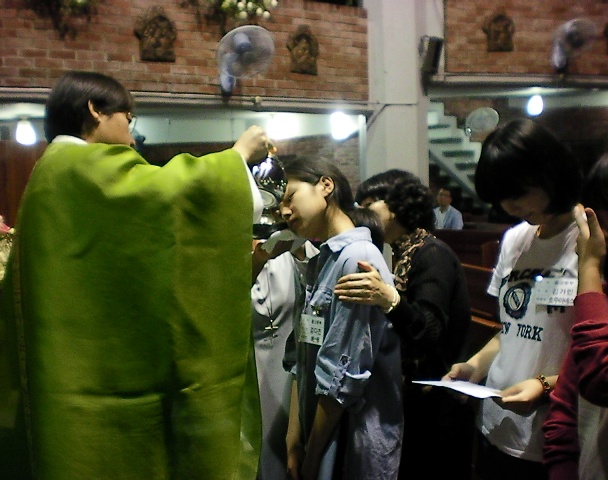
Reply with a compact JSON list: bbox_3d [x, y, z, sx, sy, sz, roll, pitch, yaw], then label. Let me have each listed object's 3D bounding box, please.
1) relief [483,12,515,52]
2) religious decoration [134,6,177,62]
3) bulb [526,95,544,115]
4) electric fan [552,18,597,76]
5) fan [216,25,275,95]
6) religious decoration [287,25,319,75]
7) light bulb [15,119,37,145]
[{"bbox_3d":[1.783,-1.925,5.933,0.325,0.405,0.075,-3,6,-13],"label":"relief"},{"bbox_3d":[-1.077,-1.494,4.694,0.325,0.405,0.075,-5,7,-33],"label":"religious decoration"},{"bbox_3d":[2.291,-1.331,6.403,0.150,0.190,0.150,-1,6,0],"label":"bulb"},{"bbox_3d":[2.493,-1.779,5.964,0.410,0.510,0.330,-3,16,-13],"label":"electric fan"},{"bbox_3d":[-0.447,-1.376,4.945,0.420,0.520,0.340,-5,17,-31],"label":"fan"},{"bbox_3d":[-0.013,-1.588,5.394,0.325,0.405,0.075,-5,7,-33],"label":"religious decoration"},{"bbox_3d":[-2.272,-0.885,5.280,0.150,0.190,0.150,-1,6,0],"label":"light bulb"}]

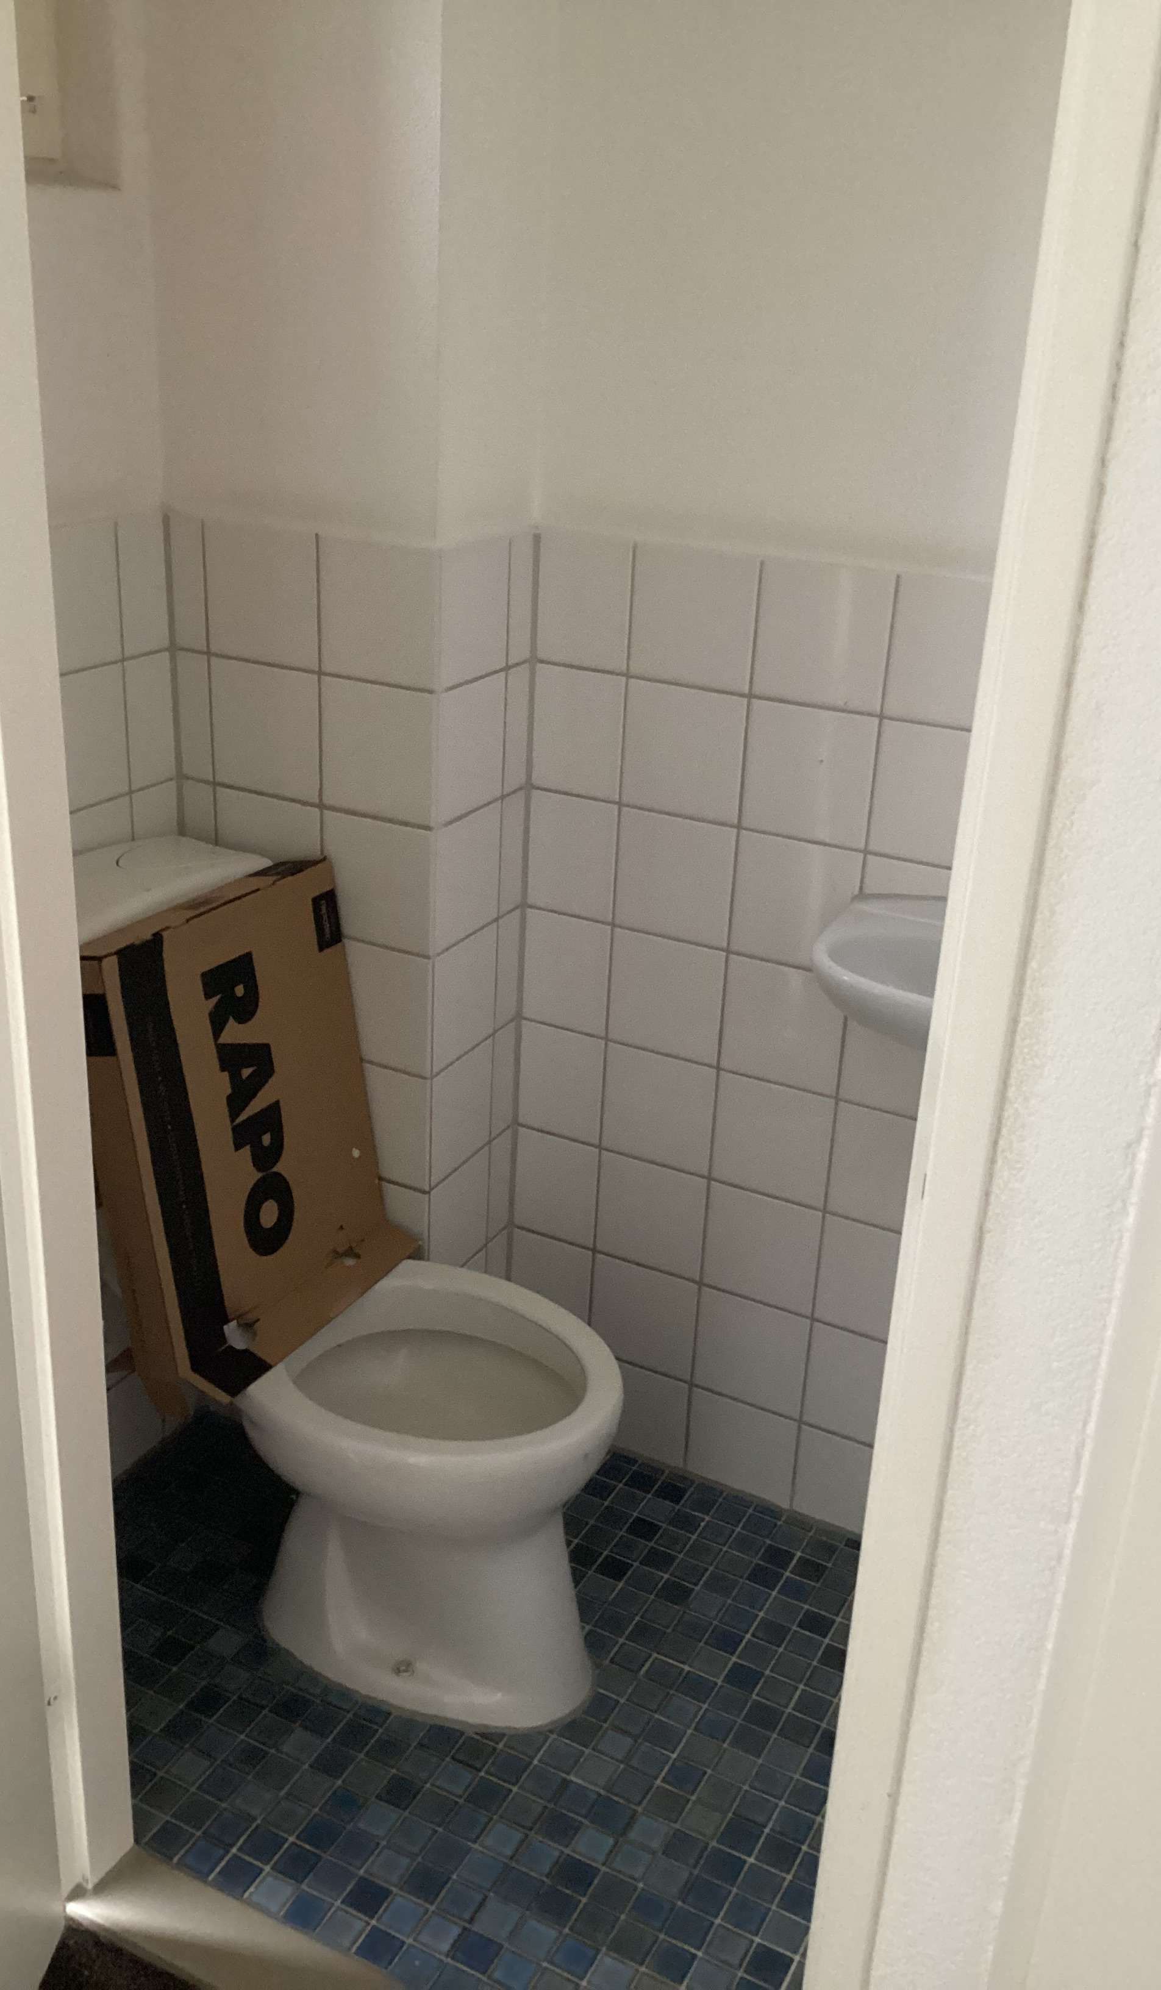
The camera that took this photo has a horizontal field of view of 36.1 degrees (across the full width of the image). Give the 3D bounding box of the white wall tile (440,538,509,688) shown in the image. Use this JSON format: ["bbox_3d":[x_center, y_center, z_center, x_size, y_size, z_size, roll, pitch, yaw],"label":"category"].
[{"bbox_3d":[-0.119,-0.417,1.947,0.010,0.149,0.147,14,25,24],"label":"white wall tile"}]

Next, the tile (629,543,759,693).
[{"bbox_3d":[0.127,-0.417,1.972,0.148,0.148,0.010,14,25,24],"label":"tile"}]

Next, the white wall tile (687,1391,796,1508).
[{"bbox_3d":[0.212,0.589,2.332,0.149,0.134,0.010,14,25,24],"label":"white wall tile"}]

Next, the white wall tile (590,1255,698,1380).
[{"bbox_3d":[0.084,0.421,2.335,0.149,0.149,0.010,14,25,24],"label":"white wall tile"}]

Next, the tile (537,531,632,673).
[{"bbox_3d":[0.007,-0.451,2.039,0.118,0.151,0.010,14,25,24],"label":"tile"}]

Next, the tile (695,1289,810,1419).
[{"bbox_3d":[0.219,0.454,2.268,0.148,0.148,0.010,14,25,24],"label":"tile"}]

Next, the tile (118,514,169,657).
[{"bbox_3d":[-0.490,-0.456,1.988,0.010,0.148,0.078,14,25,24],"label":"tile"}]

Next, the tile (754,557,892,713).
[{"bbox_3d":[0.261,-0.384,1.910,0.148,0.148,0.010,14,25,24],"label":"tile"}]

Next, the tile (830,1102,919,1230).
[{"bbox_3d":[0.369,0.209,2.094,0.149,0.149,0.010,14,25,24],"label":"tile"}]

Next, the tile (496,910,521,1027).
[{"bbox_3d":[-0.093,-0.031,2.203,0.010,0.148,0.054,14,25,24],"label":"tile"}]

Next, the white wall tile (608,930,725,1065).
[{"bbox_3d":[0.106,0.002,2.151,0.148,0.148,0.010,14,25,24],"label":"white wall tile"}]

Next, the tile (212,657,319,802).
[{"bbox_3d":[-0.356,-0.303,2.039,0.149,0.149,0.010,14,25,24],"label":"tile"}]

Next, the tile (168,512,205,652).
[{"bbox_3d":[-0.440,-0.467,2.023,0.047,0.151,0.010,14,25,24],"label":"tile"}]

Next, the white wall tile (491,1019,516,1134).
[{"bbox_3d":[-0.100,0.108,2.275,0.010,0.149,0.057,14,25,24],"label":"white wall tile"}]

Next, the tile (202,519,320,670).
[{"bbox_3d":[-0.349,-0.443,1.974,0.148,0.148,0.010,14,25,24],"label":"tile"}]

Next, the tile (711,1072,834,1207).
[{"bbox_3d":[0.234,0.175,2.157,0.149,0.149,0.010,14,25,24],"label":"tile"}]

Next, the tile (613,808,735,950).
[{"bbox_3d":[0.113,-0.138,2.094,0.148,0.149,0.009,14,26,24],"label":"tile"}]

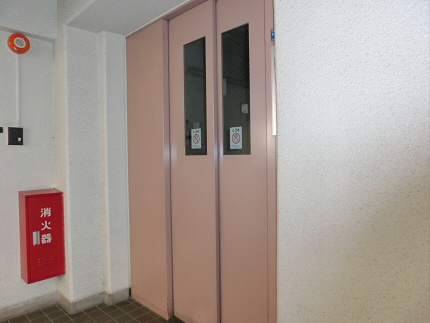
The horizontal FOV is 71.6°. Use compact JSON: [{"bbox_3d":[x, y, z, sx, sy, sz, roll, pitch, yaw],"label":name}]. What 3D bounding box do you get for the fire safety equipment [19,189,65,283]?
[{"bbox_3d":[-1.310,0.549,2.269,0.175,0.645,0.250,0,2,43],"label":"fire safety equipment"}]

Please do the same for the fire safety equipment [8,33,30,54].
[{"bbox_3d":[-1.445,-0.872,2.211,0.046,0.139,0.139,0,2,43],"label":"fire safety equipment"}]

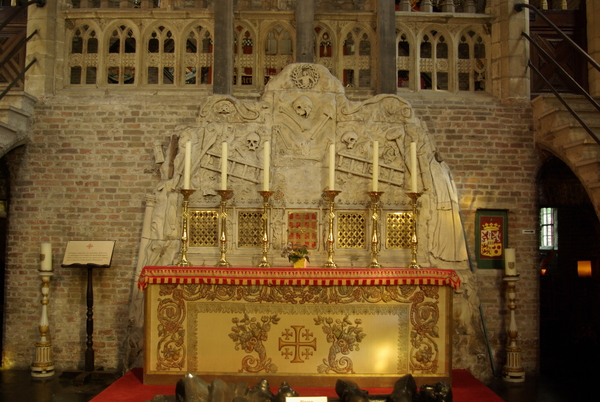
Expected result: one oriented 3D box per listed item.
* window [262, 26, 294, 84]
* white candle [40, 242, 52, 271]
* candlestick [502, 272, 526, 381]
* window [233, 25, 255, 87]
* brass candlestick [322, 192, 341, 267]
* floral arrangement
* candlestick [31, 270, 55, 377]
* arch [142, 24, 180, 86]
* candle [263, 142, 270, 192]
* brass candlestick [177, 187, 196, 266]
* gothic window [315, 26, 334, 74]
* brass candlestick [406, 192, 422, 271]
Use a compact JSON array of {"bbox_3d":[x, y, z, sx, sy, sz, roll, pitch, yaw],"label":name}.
[{"bbox_3d":[-0.238,-1.660,6.903,0.419,0.750,0.200,1,-5,0],"label":"window"},{"bbox_3d":[-2.413,0.535,5.723,0.103,0.270,0.103,1,-5,0],"label":"white candle"},{"bbox_3d":[2.047,1.214,5.736,0.220,1.018,0.220,1,-4,2],"label":"candlestick"},{"bbox_3d":[-0.655,-1.546,6.401,0.341,0.687,0.180,1,-5,0],"label":"window"},{"bbox_3d":[0.306,0.271,5.750,0.182,0.738,0.182,1,-5,0],"label":"brass candlestick"},{"bbox_3d":[-0.040,0.504,5.663,0.278,0.225,0.220,1,-4,2],"label":"floral arrangement"},{"bbox_3d":[-2.629,1.245,6.149,0.243,1.061,0.243,1,-5,0],"label":"candlestick"},{"bbox_3d":[-1.568,-1.663,6.902,0.430,0.779,0.200,1,-5,0],"label":"arch"},{"bbox_3d":[-0.320,-0.332,5.805,0.046,0.489,0.046,1,-5,0],"label":"candle"},{"bbox_3d":[-1.093,0.259,5.759,0.155,0.752,0.155,1,-4,2],"label":"brass candlestick"},{"bbox_3d":[0.204,-1.648,6.902,0.419,0.762,0.200,1,-5,0],"label":"gothic window"},{"bbox_3d":[1.090,0.281,5.717,0.160,0.718,0.160,1,-5,0],"label":"brass candlestick"}]

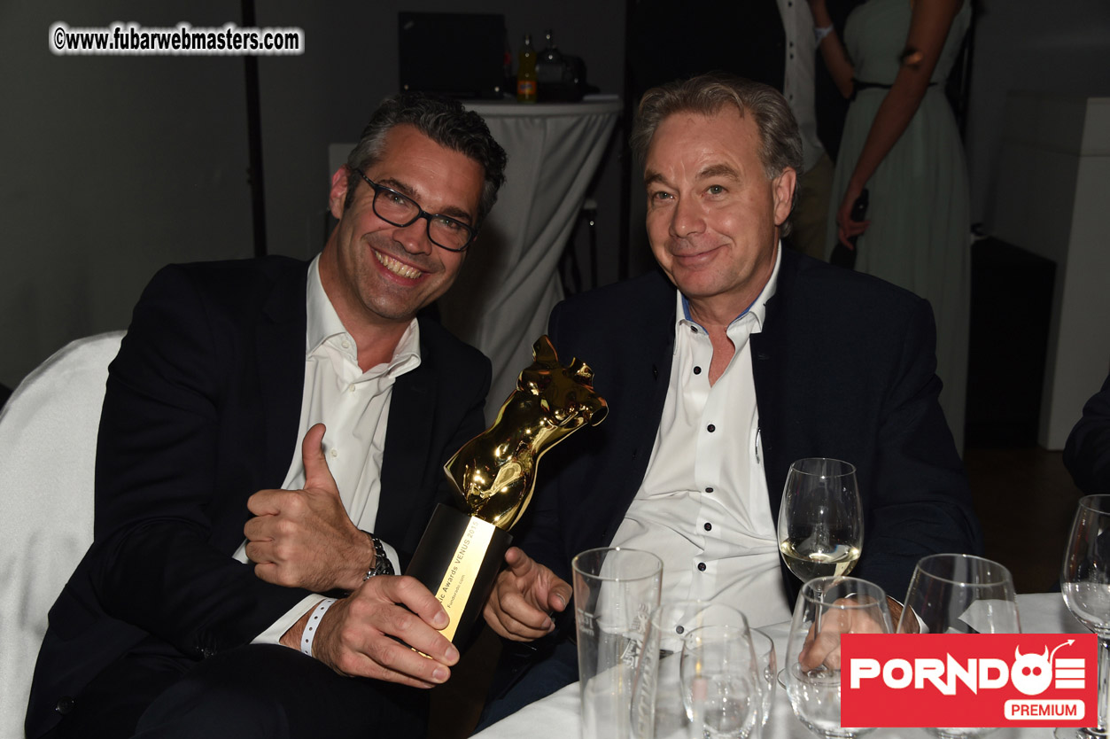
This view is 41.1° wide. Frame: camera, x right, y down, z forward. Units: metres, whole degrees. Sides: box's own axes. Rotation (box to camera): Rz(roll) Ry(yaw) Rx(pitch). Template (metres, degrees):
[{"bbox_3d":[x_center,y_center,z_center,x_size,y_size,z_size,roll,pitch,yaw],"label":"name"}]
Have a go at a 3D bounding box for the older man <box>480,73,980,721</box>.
[{"bbox_3d":[0.200,0.360,1.760,0.570,1.370,0.730,6,17,17],"label":"older man"}]

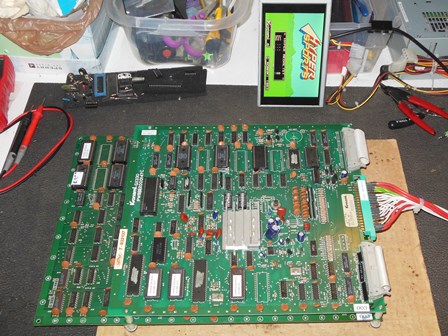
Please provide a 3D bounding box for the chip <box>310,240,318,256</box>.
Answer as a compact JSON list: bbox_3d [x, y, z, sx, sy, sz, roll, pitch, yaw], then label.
[{"bbox_3d":[0.111,0.100,0.612,0.007,0.004,0.019,0,56,1],"label":"chip"}]

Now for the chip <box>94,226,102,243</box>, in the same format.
[{"bbox_3d":[-0.167,0.091,0.660,0.008,0.004,0.019,-1,54,2],"label":"chip"}]

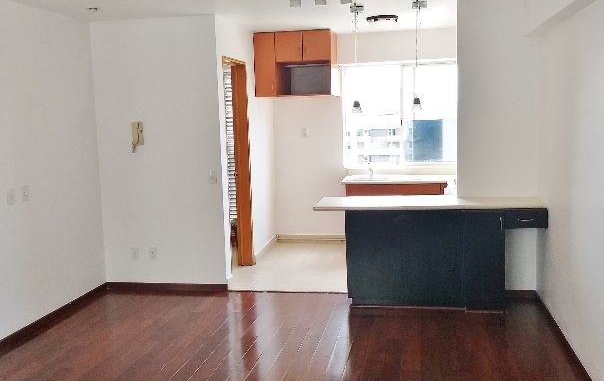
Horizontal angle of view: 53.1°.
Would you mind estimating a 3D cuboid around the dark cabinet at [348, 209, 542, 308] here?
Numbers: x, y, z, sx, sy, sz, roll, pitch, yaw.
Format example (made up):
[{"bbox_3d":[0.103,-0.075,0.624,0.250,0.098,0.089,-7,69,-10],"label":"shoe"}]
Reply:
[{"bbox_3d":[1.148,0.511,4.928,1.517,0.804,0.562,0,7,12],"label":"dark cabinet"}]

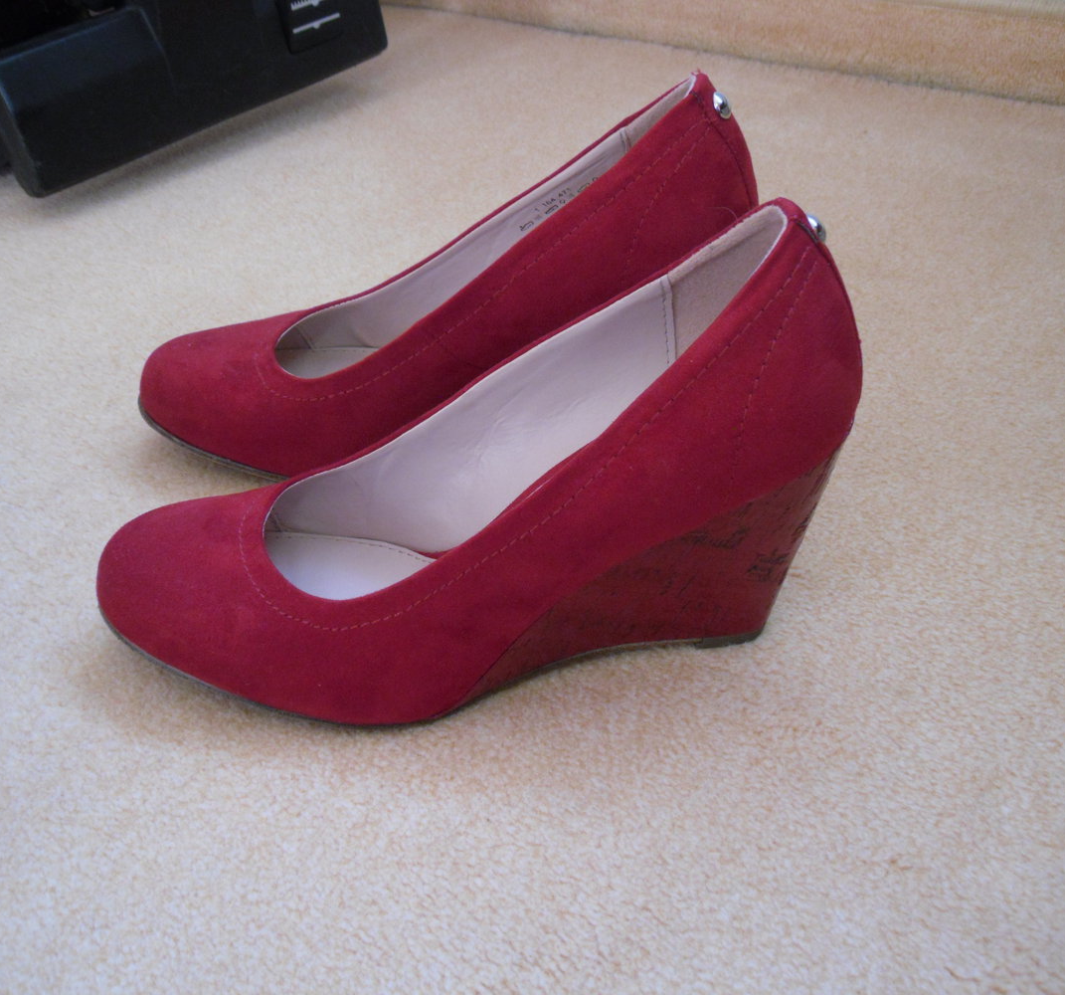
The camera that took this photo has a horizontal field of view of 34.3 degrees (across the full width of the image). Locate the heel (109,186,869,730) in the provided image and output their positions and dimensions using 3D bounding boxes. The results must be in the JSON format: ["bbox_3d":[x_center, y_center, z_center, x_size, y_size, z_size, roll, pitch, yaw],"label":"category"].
[{"bbox_3d":[-0.015,-0.018,0.515,0.235,0.144,0.084,-4,28,-14],"label":"heel"}]

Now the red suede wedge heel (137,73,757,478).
[{"bbox_3d":[-0.031,-0.087,0.645,0.235,0.144,0.084,-2,28,-11],"label":"red suede wedge heel"}]

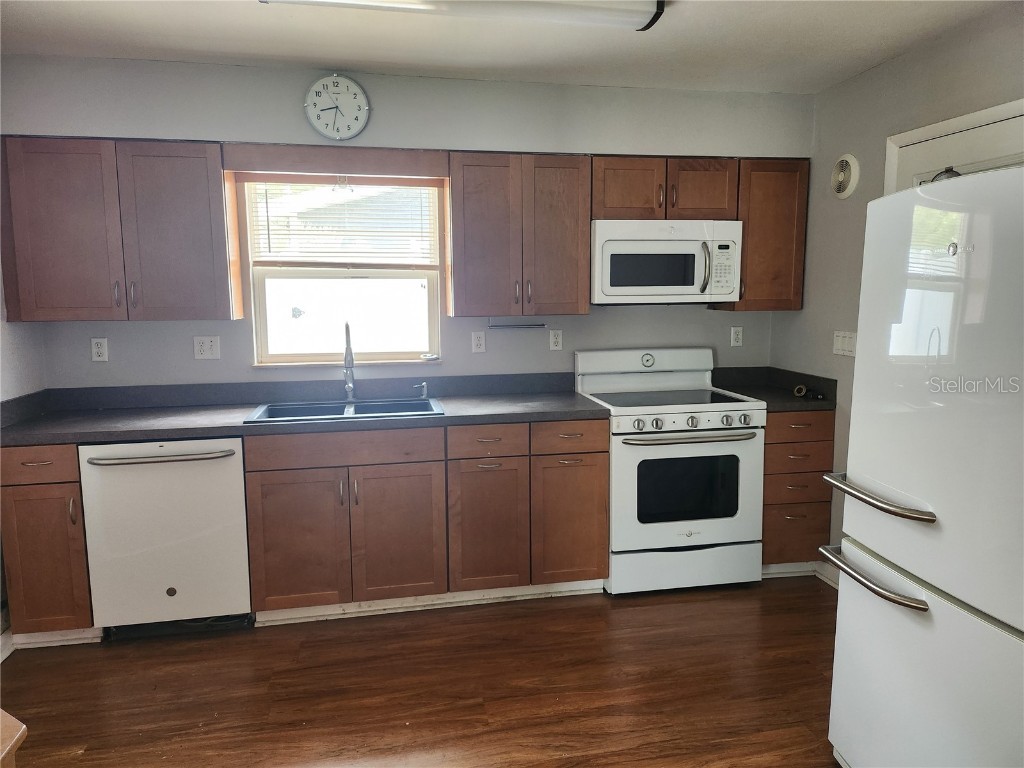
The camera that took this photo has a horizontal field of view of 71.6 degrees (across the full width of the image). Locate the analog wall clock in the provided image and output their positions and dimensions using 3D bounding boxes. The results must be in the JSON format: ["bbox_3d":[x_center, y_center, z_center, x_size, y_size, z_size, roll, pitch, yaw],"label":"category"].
[{"bbox_3d":[-0.777,-1.234,3.162,0.286,0.286,0.042,-2,7,-11],"label":"analog wall clock"}]

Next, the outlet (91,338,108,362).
[{"bbox_3d":[-1.957,-0.161,3.372,0.070,0.111,0.012,-2,7,-11],"label":"outlet"}]

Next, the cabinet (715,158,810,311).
[{"bbox_3d":[1.308,-0.773,3.811,0.392,0.763,0.325,-2,7,-11],"label":"cabinet"}]

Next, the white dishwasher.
[{"bbox_3d":[-1.476,0.585,3.211,0.614,0.769,0.611,-2,7,-11],"label":"white dishwasher"}]

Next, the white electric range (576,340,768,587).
[{"bbox_3d":[0.781,0.407,3.622,0.764,1.120,0.675,-2,7,-11],"label":"white electric range"}]

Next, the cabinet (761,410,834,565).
[{"bbox_3d":[1.352,0.477,3.801,0.379,0.759,0.611,-2,7,-11],"label":"cabinet"}]

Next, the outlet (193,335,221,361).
[{"bbox_3d":[-1.486,-0.174,3.467,0.116,0.113,0.012,-2,7,-11],"label":"outlet"}]

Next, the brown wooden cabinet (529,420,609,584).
[{"bbox_3d":[0.208,0.512,3.560,0.377,0.764,0.630,-2,7,-11],"label":"brown wooden cabinet"}]

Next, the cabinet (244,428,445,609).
[{"bbox_3d":[-0.759,0.552,3.375,0.835,0.759,0.611,-2,7,-11],"label":"cabinet"}]

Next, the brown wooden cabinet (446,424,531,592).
[{"bbox_3d":[-0.161,0.525,3.486,0.374,0.764,0.630,-2,7,-11],"label":"brown wooden cabinet"}]

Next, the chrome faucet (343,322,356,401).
[{"bbox_3d":[-0.786,-0.093,3.414,0.062,0.402,0.240,-2,7,-11],"label":"chrome faucet"}]

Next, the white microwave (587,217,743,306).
[{"bbox_3d":[0.742,-0.616,3.668,0.760,0.396,0.390,-2,7,-11],"label":"white microwave"}]

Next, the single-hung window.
[{"bbox_3d":[-0.832,-0.552,3.592,0.925,0.895,0.099,-2,7,-11],"label":"single-hung window"}]

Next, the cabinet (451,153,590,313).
[{"bbox_3d":[0.021,-0.725,3.545,0.675,0.762,0.320,-2,7,-11],"label":"cabinet"}]

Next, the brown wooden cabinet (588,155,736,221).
[{"bbox_3d":[0.734,-0.982,3.670,0.773,0.299,0.325,-2,7,-11],"label":"brown wooden cabinet"}]

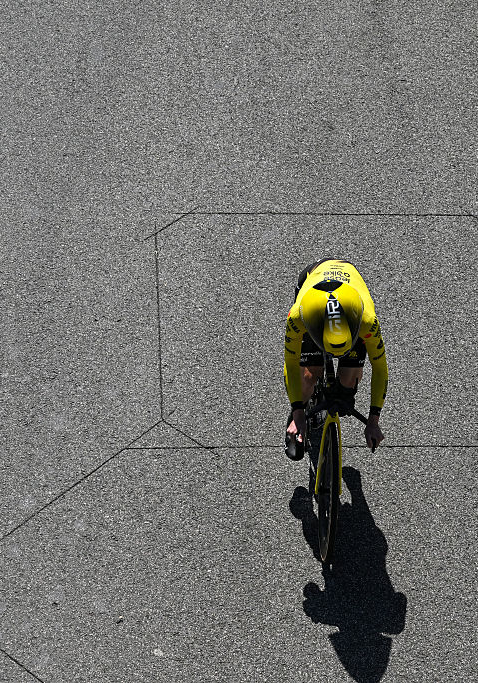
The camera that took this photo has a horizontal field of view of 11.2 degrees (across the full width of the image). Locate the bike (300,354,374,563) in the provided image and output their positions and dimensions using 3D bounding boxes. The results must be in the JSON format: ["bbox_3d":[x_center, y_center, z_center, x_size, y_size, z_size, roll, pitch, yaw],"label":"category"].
[{"bbox_3d":[0.435,0.275,12.078,0.400,1.020,1.680,-2,39,-2],"label":"bike"}]

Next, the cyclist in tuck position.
[{"bbox_3d":[0.450,0.204,11.865,0.510,1.210,1.120,-2,39,-2],"label":"cyclist in tuck position"}]

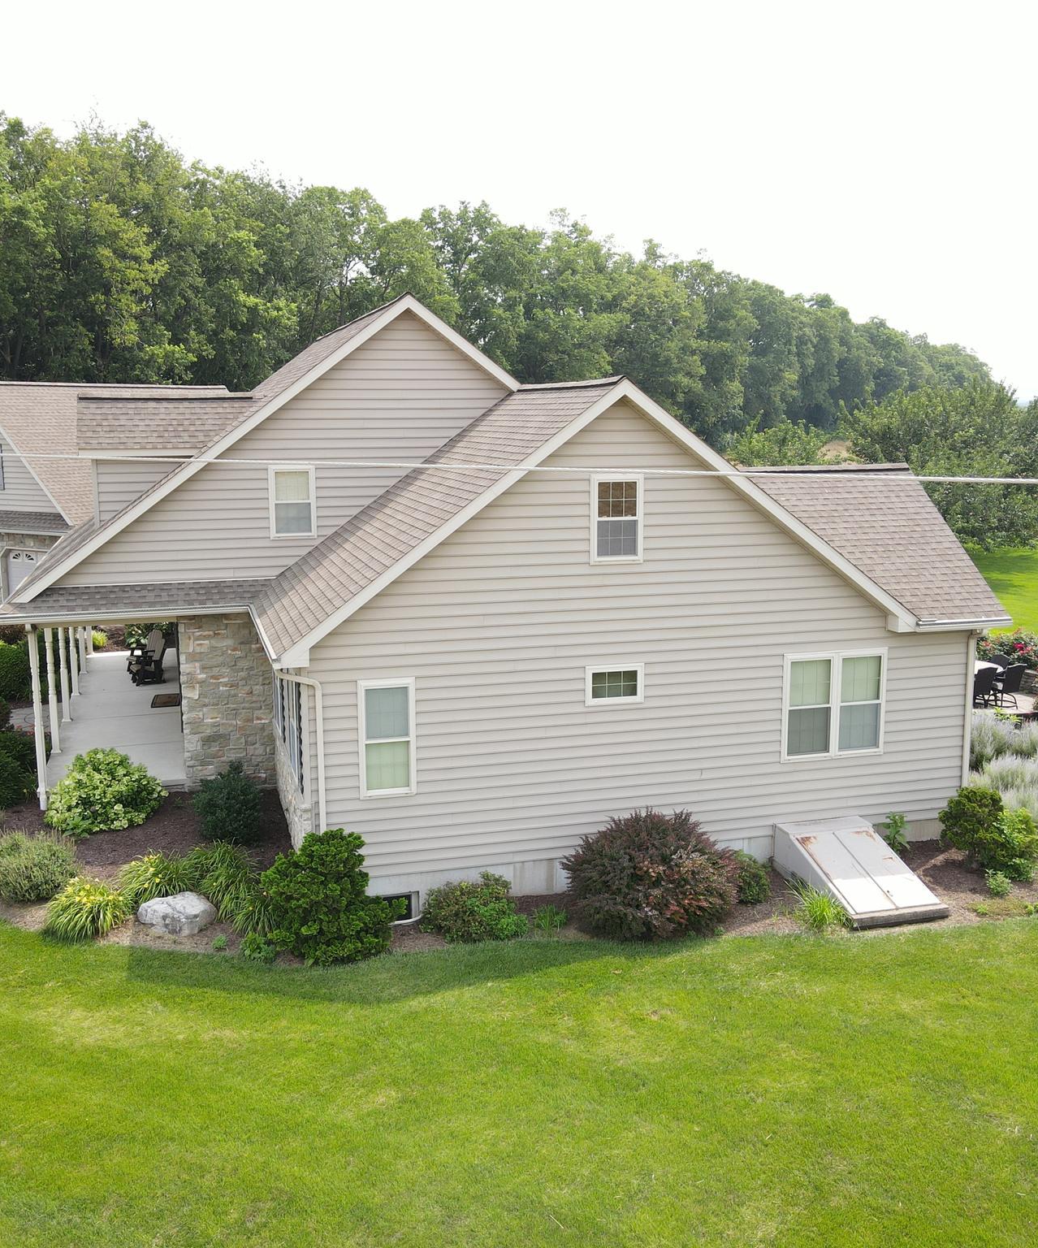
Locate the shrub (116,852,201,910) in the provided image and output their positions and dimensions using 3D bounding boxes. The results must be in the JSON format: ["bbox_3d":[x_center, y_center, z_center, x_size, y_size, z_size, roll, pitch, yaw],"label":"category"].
[{"bbox_3d":[-4.861,3.474,15.567,1.070,0.699,1.070,-4,11,-18],"label":"shrub"}]

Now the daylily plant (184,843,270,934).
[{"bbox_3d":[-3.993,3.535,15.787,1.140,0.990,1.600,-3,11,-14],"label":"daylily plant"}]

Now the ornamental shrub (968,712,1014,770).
[{"bbox_3d":[8.344,2.044,20.642,0.996,0.939,0.996,-3,11,-16],"label":"ornamental shrub"}]

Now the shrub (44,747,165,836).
[{"bbox_3d":[-6.446,2.599,17.977,1.768,1.259,1.680,-4,11,-20],"label":"shrub"}]

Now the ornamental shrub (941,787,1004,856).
[{"bbox_3d":[6.575,2.896,16.711,0.906,1.070,0.906,4,11,22],"label":"ornamental shrub"}]

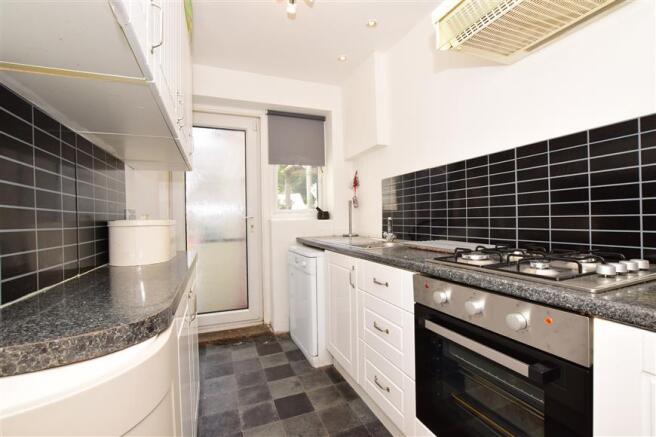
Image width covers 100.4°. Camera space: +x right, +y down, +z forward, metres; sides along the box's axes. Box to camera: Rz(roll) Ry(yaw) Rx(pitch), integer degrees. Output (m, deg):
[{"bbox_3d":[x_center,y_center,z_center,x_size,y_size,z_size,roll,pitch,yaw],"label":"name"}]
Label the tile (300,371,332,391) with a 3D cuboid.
[{"bbox_3d":[-0.078,1.095,1.846,0.196,0.010,0.187,-1,0,-22],"label":"tile"}]

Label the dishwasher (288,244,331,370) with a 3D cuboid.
[{"bbox_3d":[0.044,0.665,2.397,0.600,0.845,0.610,-1,0,-24],"label":"dishwasher"}]

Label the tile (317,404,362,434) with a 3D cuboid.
[{"bbox_3d":[0.065,1.093,1.494,0.195,0.010,0.187,-1,0,-22],"label":"tile"}]

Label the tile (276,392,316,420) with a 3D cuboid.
[{"bbox_3d":[-0.200,1.098,1.599,0.198,0.010,0.191,-1,0,-22],"label":"tile"}]

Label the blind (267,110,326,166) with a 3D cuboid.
[{"bbox_3d":[-0.308,-0.806,2.807,0.623,0.529,0.050,-1,0,-22],"label":"blind"}]

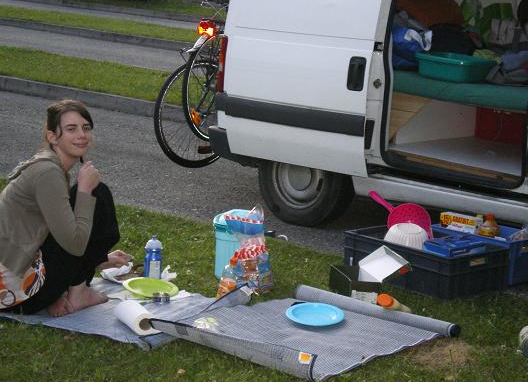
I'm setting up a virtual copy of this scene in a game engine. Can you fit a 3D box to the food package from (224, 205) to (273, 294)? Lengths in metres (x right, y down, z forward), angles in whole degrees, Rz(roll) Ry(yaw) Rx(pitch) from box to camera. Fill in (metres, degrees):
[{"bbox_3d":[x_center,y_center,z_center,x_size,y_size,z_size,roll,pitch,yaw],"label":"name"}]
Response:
[{"bbox_3d":[-0.065,0.241,5.678,0.170,0.360,0.120,9,12,27],"label":"food package"}]

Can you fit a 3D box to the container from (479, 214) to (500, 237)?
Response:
[{"bbox_3d":[1.053,0.227,6.197,0.080,0.230,0.080,3,11,0],"label":"container"}]

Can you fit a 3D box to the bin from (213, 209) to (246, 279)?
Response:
[{"bbox_3d":[-0.102,0.254,5.839,0.215,0.285,0.215,3,11,0],"label":"bin"}]

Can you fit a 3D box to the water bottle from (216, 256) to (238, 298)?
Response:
[{"bbox_3d":[-0.148,0.361,5.542,0.078,0.175,0.078,8,11,-1],"label":"water bottle"}]

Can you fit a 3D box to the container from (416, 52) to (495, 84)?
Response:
[{"bbox_3d":[0.999,-0.639,6.917,0.290,0.115,0.370,-5,13,-36],"label":"container"}]

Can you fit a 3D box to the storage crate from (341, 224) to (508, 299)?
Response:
[{"bbox_3d":[0.729,0.316,6.002,0.410,0.190,0.610,-7,15,-43],"label":"storage crate"}]

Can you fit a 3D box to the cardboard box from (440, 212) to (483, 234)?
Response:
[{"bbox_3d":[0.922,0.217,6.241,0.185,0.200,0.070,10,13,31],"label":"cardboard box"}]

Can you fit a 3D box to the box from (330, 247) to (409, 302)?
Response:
[{"bbox_3d":[0.451,0.361,5.741,0.270,0.160,0.280,1,11,-11],"label":"box"}]

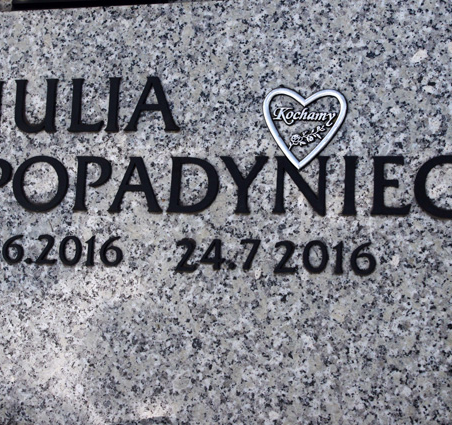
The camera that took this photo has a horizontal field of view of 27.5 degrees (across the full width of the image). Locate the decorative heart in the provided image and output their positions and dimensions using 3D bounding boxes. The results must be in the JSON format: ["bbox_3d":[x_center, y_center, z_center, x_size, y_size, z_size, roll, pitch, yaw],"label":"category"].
[{"bbox_3d":[0.065,-0.070,0.782,0.072,0.069,0.008,4,-3,16],"label":"decorative heart"}]

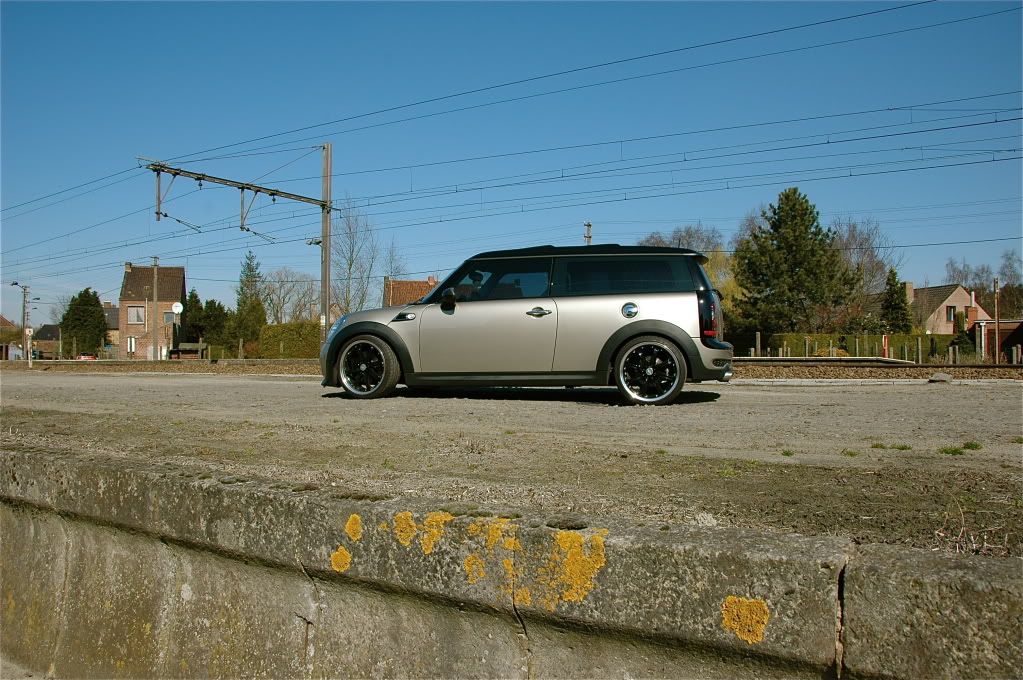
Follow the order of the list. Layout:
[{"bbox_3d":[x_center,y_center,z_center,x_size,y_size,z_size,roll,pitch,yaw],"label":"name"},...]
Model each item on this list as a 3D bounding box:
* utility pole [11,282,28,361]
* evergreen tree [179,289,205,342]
[{"bbox_3d":[-47.499,-1.786,74.000,1.738,7.530,0.400,0,-1,-6],"label":"utility pole"},{"bbox_3d":[-29.033,-1.060,70.076,2.400,7.290,2.400,0,-2,0],"label":"evergreen tree"}]

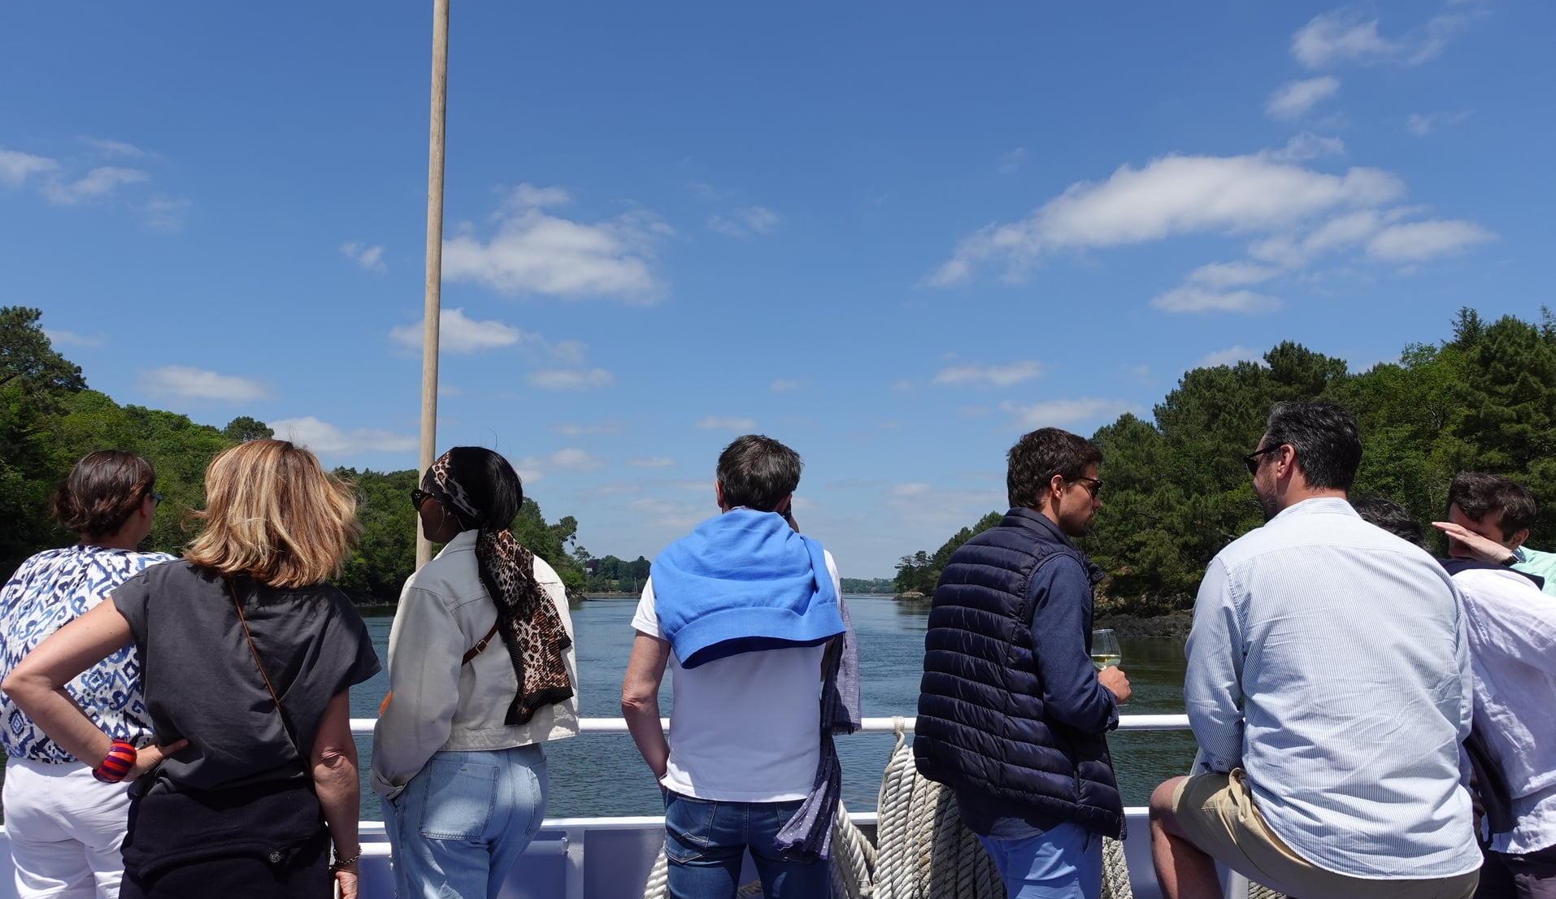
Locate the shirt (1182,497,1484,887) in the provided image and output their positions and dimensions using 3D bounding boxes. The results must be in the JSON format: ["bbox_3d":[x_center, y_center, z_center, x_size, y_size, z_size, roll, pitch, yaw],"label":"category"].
[{"bbox_3d":[1.059,0.447,2.090,0.520,0.715,0.360,-1,-7,5],"label":"shirt"}]

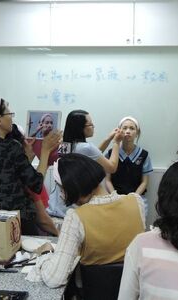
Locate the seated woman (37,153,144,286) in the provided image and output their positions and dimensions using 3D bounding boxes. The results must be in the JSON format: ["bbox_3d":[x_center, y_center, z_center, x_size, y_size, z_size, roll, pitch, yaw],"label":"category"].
[{"bbox_3d":[0.006,0.624,2.062,0.460,1.210,0.640,-5,8,-41],"label":"seated woman"}]

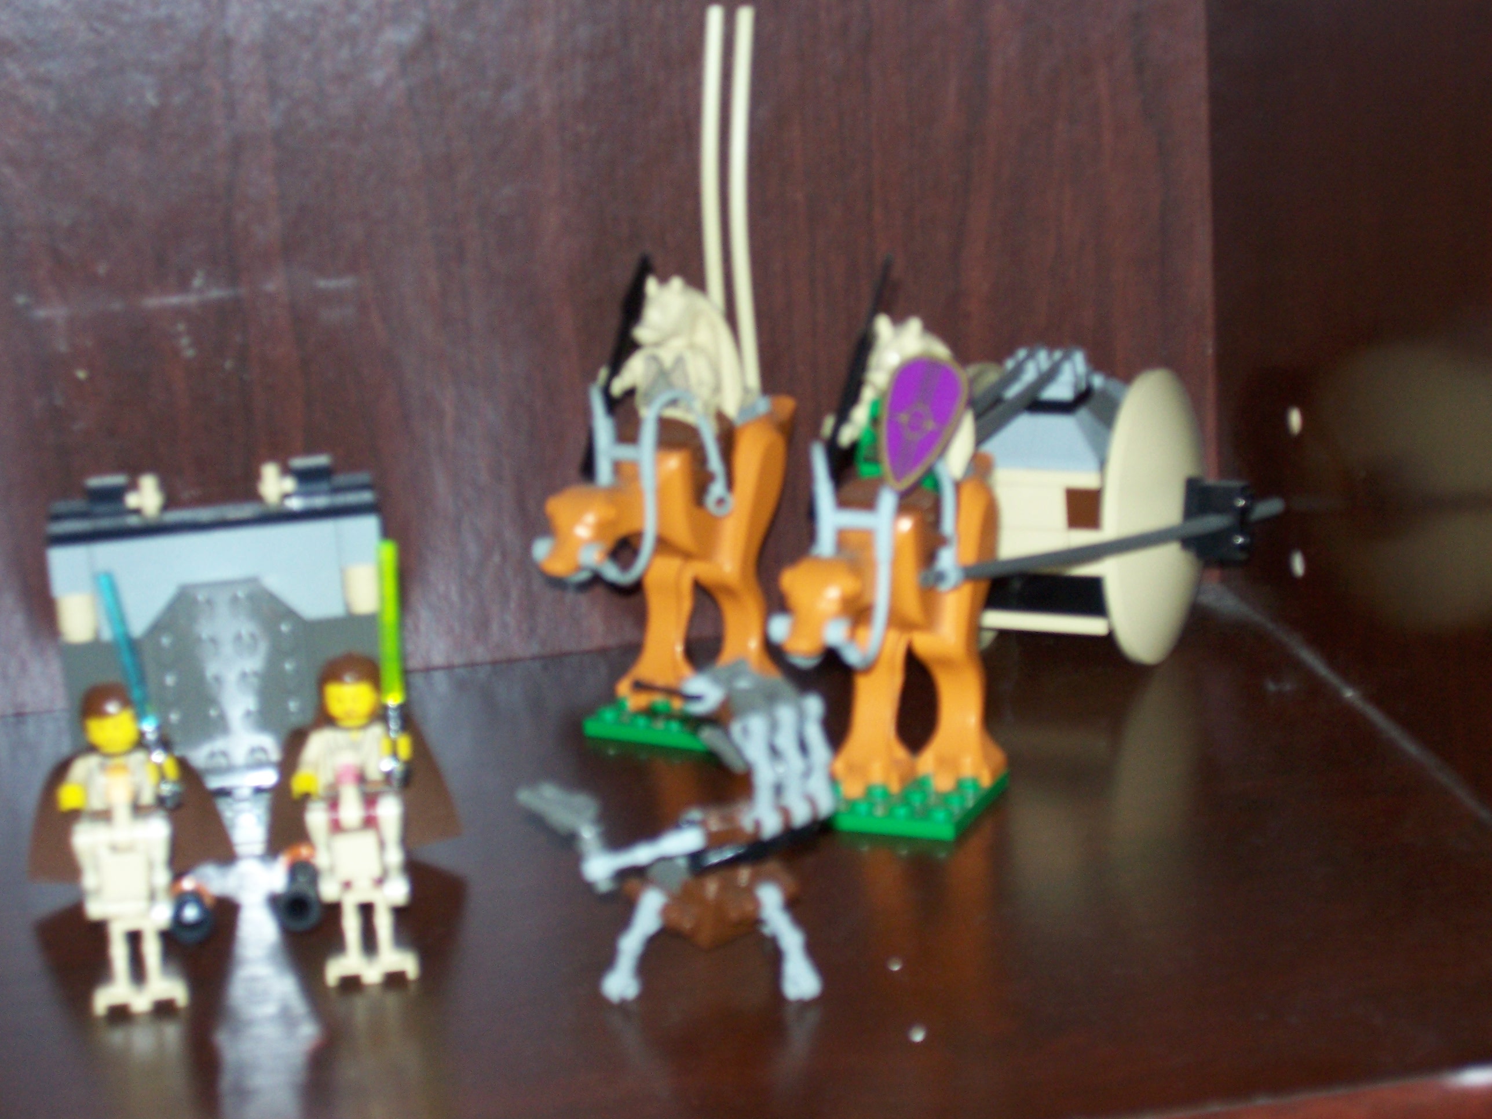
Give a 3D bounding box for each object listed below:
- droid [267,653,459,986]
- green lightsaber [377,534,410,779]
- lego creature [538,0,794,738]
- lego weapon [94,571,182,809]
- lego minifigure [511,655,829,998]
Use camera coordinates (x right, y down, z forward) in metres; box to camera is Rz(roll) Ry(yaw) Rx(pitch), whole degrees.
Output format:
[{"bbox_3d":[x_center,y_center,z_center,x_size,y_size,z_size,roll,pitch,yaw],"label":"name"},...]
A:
[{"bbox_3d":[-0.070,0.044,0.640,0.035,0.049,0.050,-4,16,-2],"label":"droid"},{"bbox_3d":[-0.065,0.019,0.654,0.005,0.048,0.005,-1,8,-1],"label":"green lightsaber"},{"bbox_3d":[-0.015,-0.037,0.733,0.034,0.147,0.093,6,19,30],"label":"lego creature"},{"bbox_3d":[-0.111,0.024,0.647,0.005,0.045,0.005,-13,11,3],"label":"lego weapon"},{"bbox_3d":[-0.006,0.044,0.616,0.048,0.054,0.057,9,20,38],"label":"lego minifigure"}]

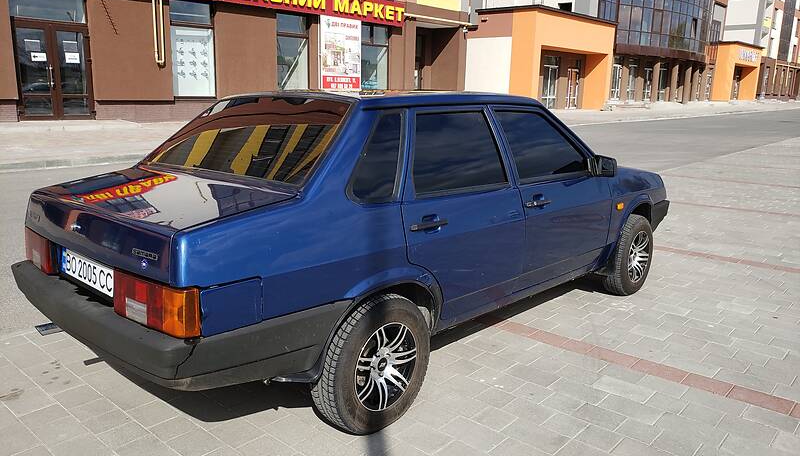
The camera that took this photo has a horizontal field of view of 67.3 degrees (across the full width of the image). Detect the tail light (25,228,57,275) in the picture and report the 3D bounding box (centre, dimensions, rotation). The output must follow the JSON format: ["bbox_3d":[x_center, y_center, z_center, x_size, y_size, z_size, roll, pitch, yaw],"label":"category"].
[{"bbox_3d":[-1.554,0.085,2.611,0.415,0.155,0.100,10,15,42],"label":"tail light"}]

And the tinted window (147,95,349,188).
[{"bbox_3d":[-0.695,-0.417,2.645,1.260,0.065,0.475,10,55,42],"label":"tinted window"}]

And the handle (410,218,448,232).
[{"bbox_3d":[0.120,-0.008,2.393,0.042,0.036,0.226,10,15,42],"label":"handle"}]

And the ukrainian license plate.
[{"bbox_3d":[-1.172,0.163,2.241,0.520,0.114,0.015,10,10,42],"label":"ukrainian license plate"}]

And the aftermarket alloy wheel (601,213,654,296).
[{"bbox_3d":[1.584,0.181,4.191,0.185,0.574,0.574,10,15,42],"label":"aftermarket alloy wheel"}]

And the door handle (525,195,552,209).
[{"bbox_3d":[0.691,-0.126,2.991,0.042,0.036,0.226,10,15,42],"label":"door handle"}]

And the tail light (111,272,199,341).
[{"bbox_3d":[-0.769,0.231,1.893,0.415,0.155,0.100,10,15,42],"label":"tail light"}]

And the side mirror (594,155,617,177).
[{"bbox_3d":[1.127,-0.348,3.354,0.090,0.116,0.160,-8,14,-36],"label":"side mirror"}]

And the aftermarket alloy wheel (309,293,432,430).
[{"bbox_3d":[-0.110,0.535,2.442,0.185,0.574,0.574,10,15,42],"label":"aftermarket alloy wheel"}]

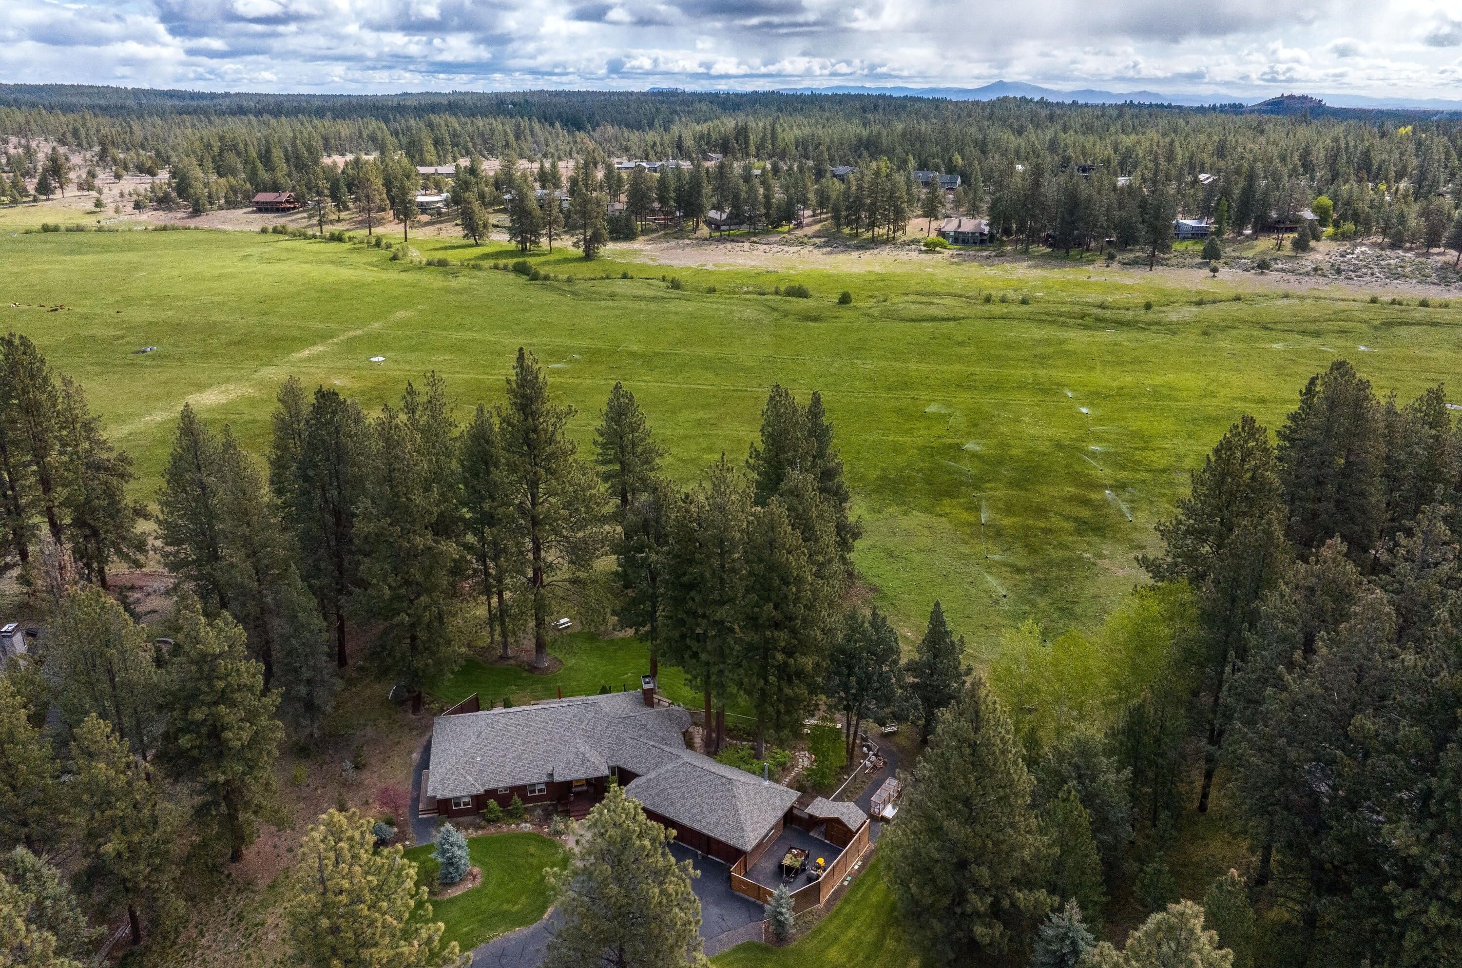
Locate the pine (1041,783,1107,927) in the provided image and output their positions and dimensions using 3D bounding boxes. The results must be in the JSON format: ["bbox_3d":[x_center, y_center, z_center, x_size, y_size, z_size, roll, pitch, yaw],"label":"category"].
[{"bbox_3d":[25.640,28.040,75.680,4.690,13.430,4.690,0,21,0],"label":"pine"}]

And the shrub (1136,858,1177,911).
[{"bbox_3d":[33.440,31.320,79.620,3.230,4.540,3.230,0,21,0],"label":"shrub"}]

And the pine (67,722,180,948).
[{"bbox_3d":[-40.990,23.230,66.710,6.920,18.060,6.920,1,21,0],"label":"pine"}]

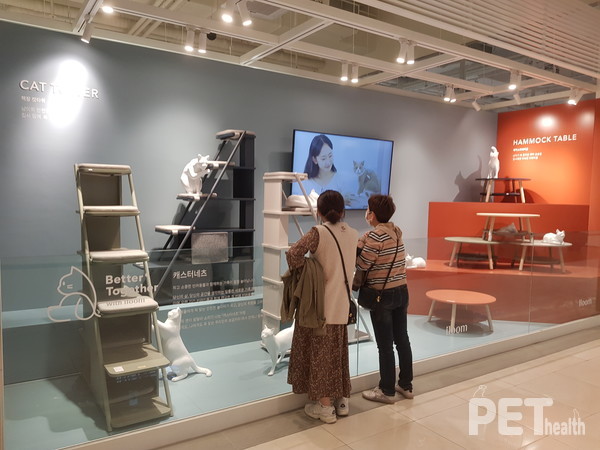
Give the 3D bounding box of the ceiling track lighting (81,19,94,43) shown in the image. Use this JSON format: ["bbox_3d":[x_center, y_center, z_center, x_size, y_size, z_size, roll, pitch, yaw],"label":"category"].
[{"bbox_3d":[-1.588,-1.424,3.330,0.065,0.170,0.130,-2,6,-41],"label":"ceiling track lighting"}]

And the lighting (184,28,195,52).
[{"bbox_3d":[-0.834,-1.407,3.424,0.070,0.180,0.090,1,4,-2],"label":"lighting"}]

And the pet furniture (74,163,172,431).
[{"bbox_3d":[-1.284,0.389,3.229,0.420,1.670,1.040,-2,5,-36],"label":"pet furniture"}]

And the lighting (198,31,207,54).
[{"bbox_3d":[-0.782,-1.465,3.616,0.075,0.190,0.085,-1,5,-32],"label":"lighting"}]

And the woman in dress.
[{"bbox_3d":[0.191,0.570,3.194,0.560,1.630,0.400,-2,6,-37],"label":"woman in dress"}]

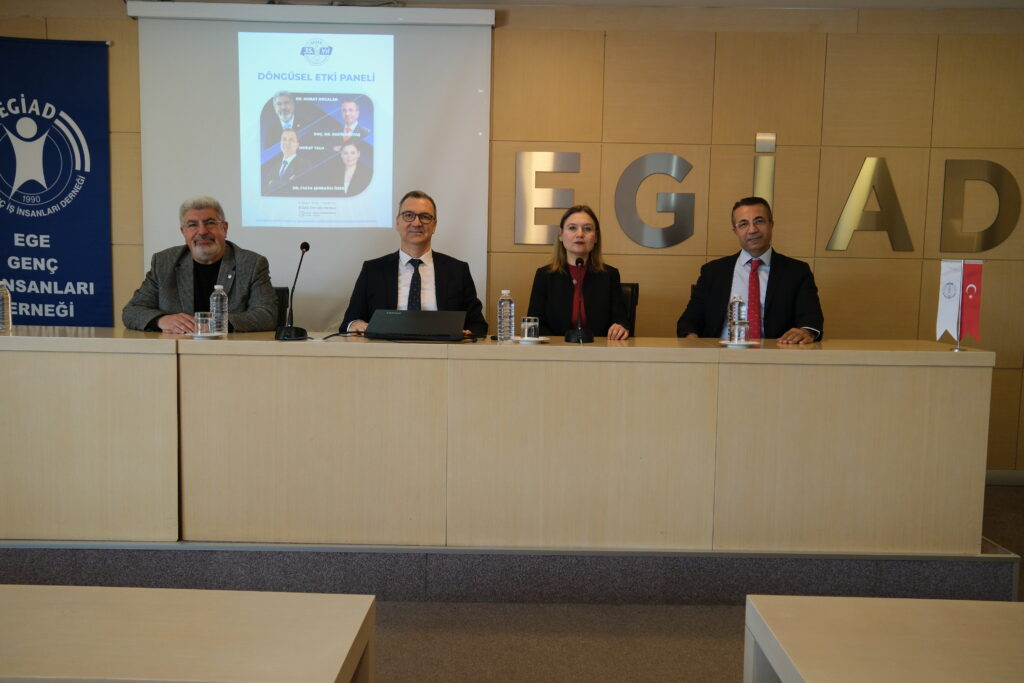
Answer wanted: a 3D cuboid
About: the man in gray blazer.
[{"bbox_3d":[-1.273,0.046,3.213,0.638,1.299,0.720,0,6,-9],"label":"man in gray blazer"}]

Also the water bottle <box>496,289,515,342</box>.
[{"bbox_3d":[-0.024,-0.097,2.880,0.065,0.196,0.065,1,6,0],"label":"water bottle"}]

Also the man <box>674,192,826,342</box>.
[{"bbox_3d":[0.960,0.065,3.213,0.585,1.332,0.720,2,6,8],"label":"man"}]

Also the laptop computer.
[{"bbox_3d":[-0.349,-0.071,2.976,0.360,0.115,0.250,1,6,5],"label":"laptop computer"}]

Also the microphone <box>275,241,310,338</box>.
[{"bbox_3d":[-0.814,-0.193,2.863,0.110,0.364,0.150,5,7,32],"label":"microphone"}]

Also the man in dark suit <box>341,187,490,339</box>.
[{"bbox_3d":[-0.401,0.037,3.224,0.598,1.341,0.720,1,6,-3],"label":"man in dark suit"}]

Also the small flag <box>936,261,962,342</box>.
[{"bbox_3d":[1.579,-0.144,2.775,0.079,0.292,0.020,1,6,0],"label":"small flag"}]

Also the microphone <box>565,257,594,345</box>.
[{"bbox_3d":[0.260,-0.156,2.907,0.115,0.316,0.180,1,6,0],"label":"microphone"}]

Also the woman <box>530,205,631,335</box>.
[{"bbox_3d":[0.274,0.069,3.271,0.426,1.291,0.700,1,6,3],"label":"woman"}]

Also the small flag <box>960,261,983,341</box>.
[{"bbox_3d":[1.658,-0.144,2.774,0.079,0.292,0.020,1,6,0],"label":"small flag"}]

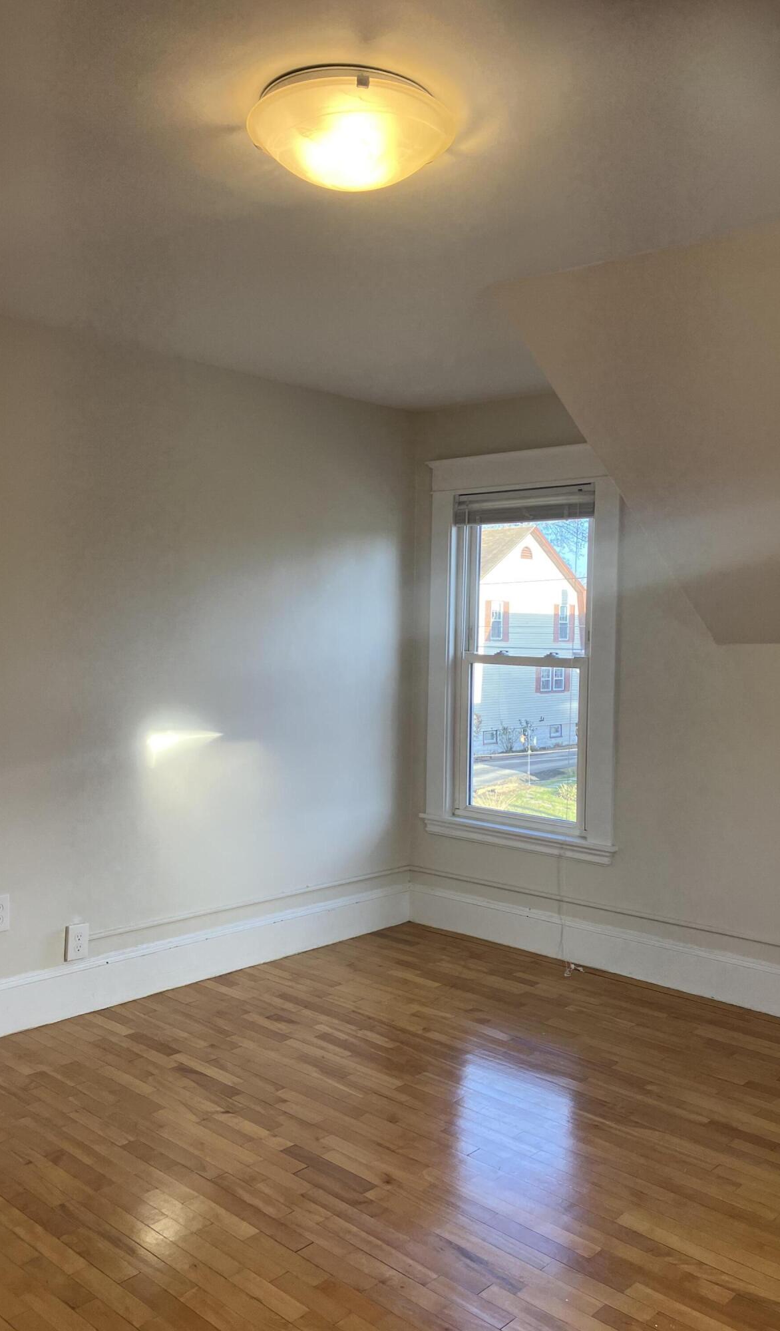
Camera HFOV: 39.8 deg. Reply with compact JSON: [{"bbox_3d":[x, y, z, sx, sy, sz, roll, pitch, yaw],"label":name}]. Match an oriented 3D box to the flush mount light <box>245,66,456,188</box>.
[{"bbox_3d":[-0.078,-1.056,2.194,0.420,0.134,0.420,1,2,0],"label":"flush mount light"}]

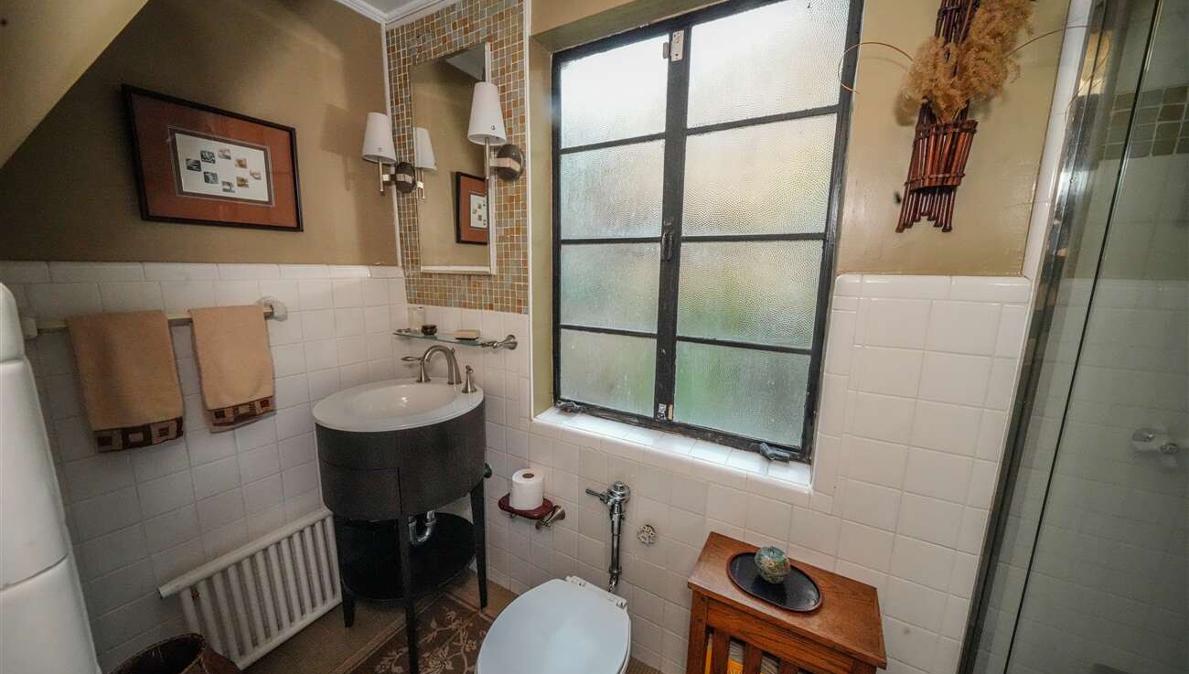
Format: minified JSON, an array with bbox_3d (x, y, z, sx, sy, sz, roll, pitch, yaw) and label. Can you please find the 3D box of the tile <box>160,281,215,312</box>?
[{"bbox_3d":[-1.160,-0.105,1.140,0.010,0.108,0.108,6,11,29],"label":"tile"}]

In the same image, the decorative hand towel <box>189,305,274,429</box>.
[{"bbox_3d":[-1.088,0.077,1.203,0.043,0.346,0.166,6,11,29],"label":"decorative hand towel"}]

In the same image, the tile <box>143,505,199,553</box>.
[{"bbox_3d":[-1.226,0.558,1.152,0.010,0.108,0.108,6,11,29],"label":"tile"}]

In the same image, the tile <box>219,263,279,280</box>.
[{"bbox_3d":[-1.091,-0.204,1.257,0.009,0.051,0.152,6,11,30],"label":"tile"}]

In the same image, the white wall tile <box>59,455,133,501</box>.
[{"bbox_3d":[-1.277,0.356,1.022,0.010,0.108,0.108,6,11,29],"label":"white wall tile"}]

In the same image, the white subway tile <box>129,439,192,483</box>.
[{"bbox_3d":[-1.223,0.339,1.116,0.009,0.108,0.108,7,11,30],"label":"white subway tile"}]

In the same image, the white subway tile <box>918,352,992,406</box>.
[{"bbox_3d":[0.761,0.087,0.841,0.108,0.108,0.009,6,11,29],"label":"white subway tile"}]

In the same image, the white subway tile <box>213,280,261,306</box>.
[{"bbox_3d":[-1.106,-0.119,1.234,0.010,0.108,0.108,6,11,29],"label":"white subway tile"}]

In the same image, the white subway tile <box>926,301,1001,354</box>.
[{"bbox_3d":[0.768,-0.018,0.829,0.108,0.108,0.009,6,11,30],"label":"white subway tile"}]

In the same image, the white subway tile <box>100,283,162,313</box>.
[{"bbox_3d":[-1.214,-0.091,1.045,0.009,0.108,0.108,7,11,30],"label":"white subway tile"}]

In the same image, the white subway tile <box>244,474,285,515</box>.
[{"bbox_3d":[-1.118,0.527,1.337,0.009,0.108,0.108,7,11,30],"label":"white subway tile"}]

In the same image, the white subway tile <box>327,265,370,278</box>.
[{"bbox_3d":[-0.934,-0.247,1.514,0.012,0.049,0.152,6,11,29],"label":"white subway tile"}]

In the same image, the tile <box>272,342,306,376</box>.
[{"bbox_3d":[-1.054,0.081,1.361,0.009,0.108,0.108,7,11,30],"label":"tile"}]

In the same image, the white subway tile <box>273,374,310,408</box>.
[{"bbox_3d":[-1.062,0.190,1.386,0.009,0.108,0.108,6,11,30],"label":"white subway tile"}]

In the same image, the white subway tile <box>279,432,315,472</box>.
[{"bbox_3d":[-1.061,0.405,1.418,0.009,0.108,0.108,6,11,29],"label":"white subway tile"}]

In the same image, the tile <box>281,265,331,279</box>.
[{"bbox_3d":[-1.010,-0.224,1.384,0.010,0.051,0.152,6,11,29],"label":"tile"}]

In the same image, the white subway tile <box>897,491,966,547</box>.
[{"bbox_3d":[0.754,0.410,0.894,0.108,0.108,0.009,6,11,29],"label":"white subway tile"}]

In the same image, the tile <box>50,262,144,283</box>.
[{"bbox_3d":[-1.244,-0.163,0.997,0.009,0.051,0.152,6,11,30],"label":"tile"}]

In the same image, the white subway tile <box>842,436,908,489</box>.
[{"bbox_3d":[0.666,0.295,0.936,0.108,0.108,0.010,6,11,29],"label":"white subway tile"}]

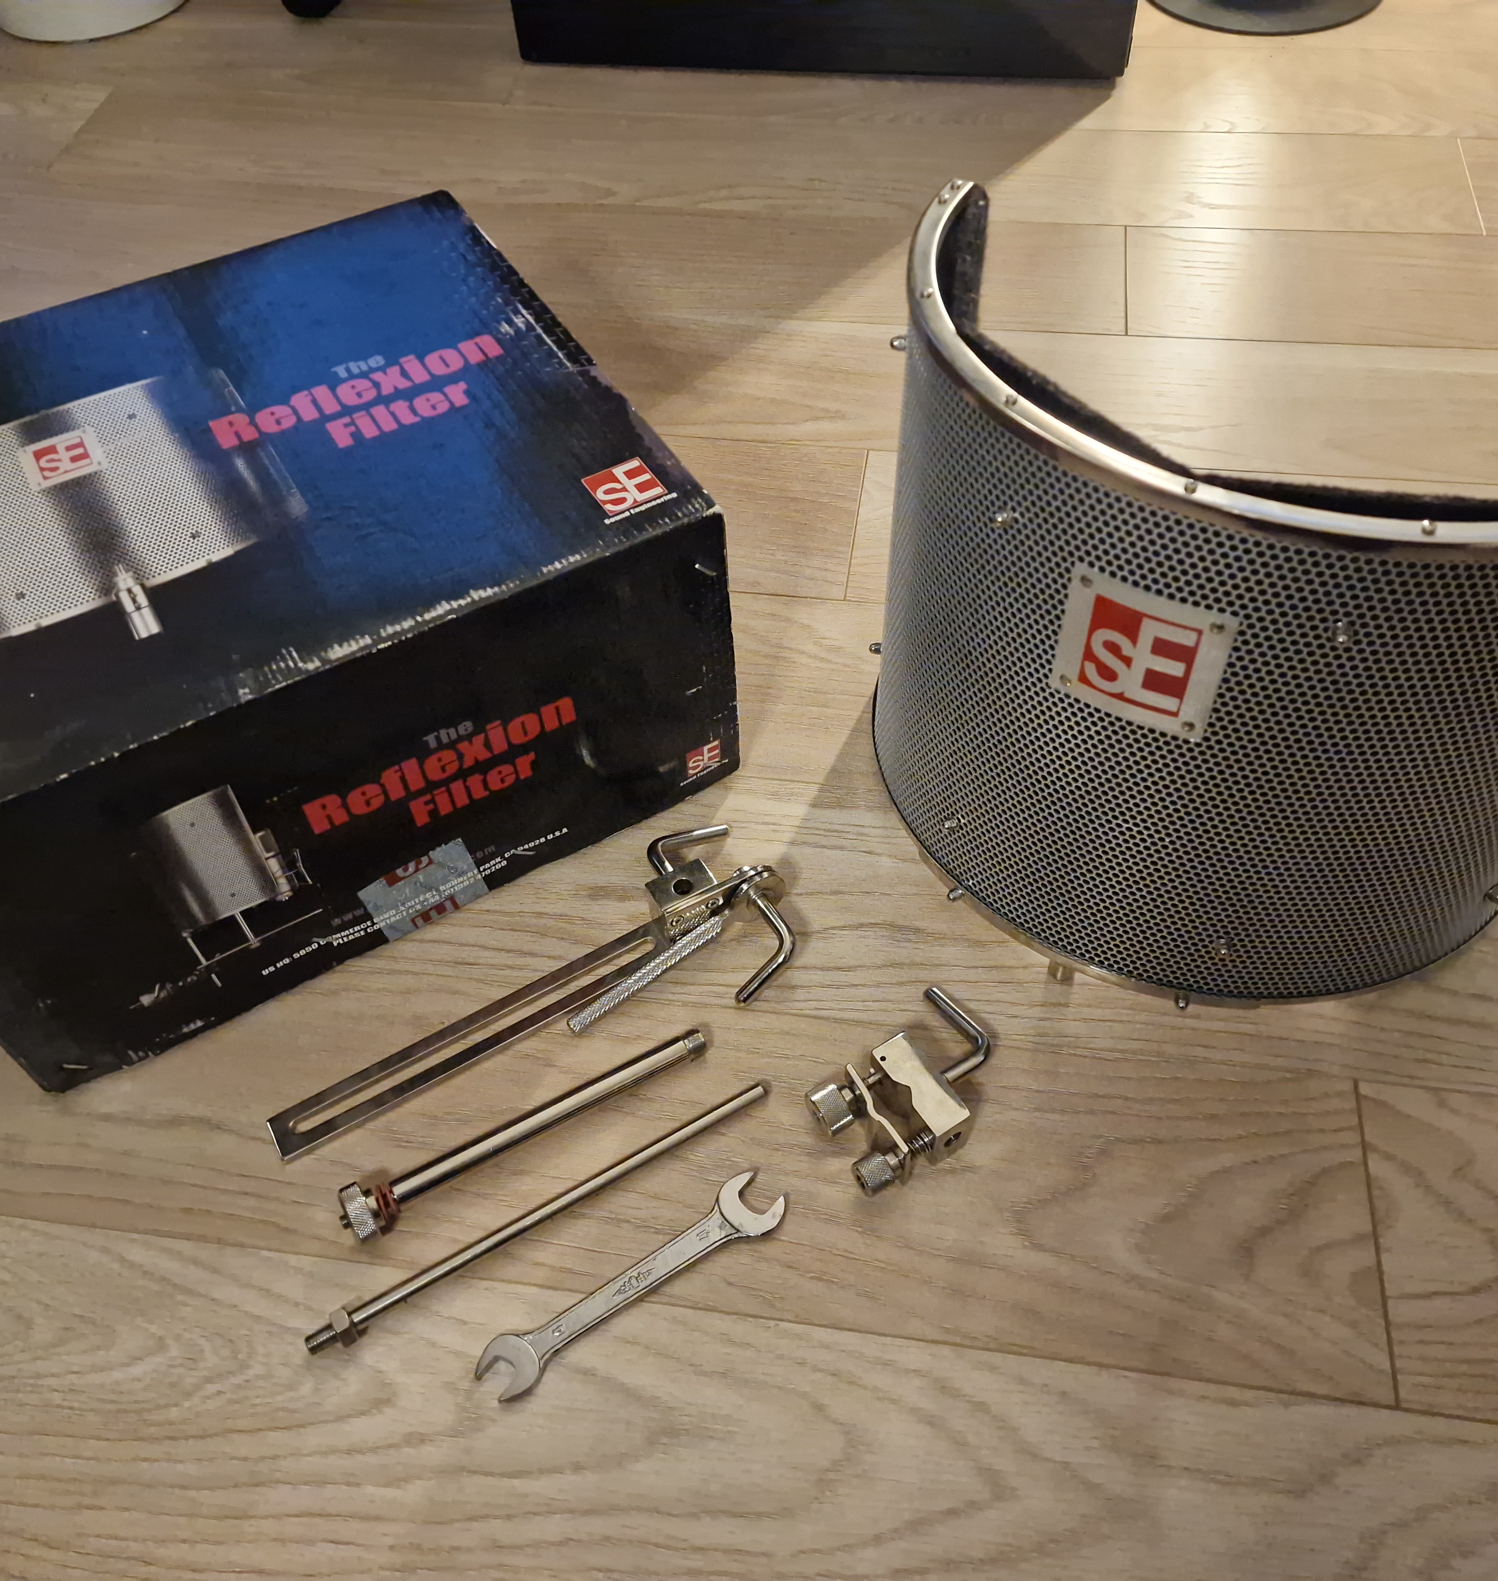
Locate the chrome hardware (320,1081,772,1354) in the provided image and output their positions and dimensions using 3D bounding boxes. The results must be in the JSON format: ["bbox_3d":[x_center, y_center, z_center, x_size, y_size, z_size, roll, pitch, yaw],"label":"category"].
[{"bbox_3d":[-0.100,0.206,0.694,0.251,0.018,0.018,-26,56,-18],"label":"chrome hardware"}]

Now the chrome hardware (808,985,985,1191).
[{"bbox_3d":[0.082,0.152,0.724,0.104,0.030,0.080,-26,56,-18],"label":"chrome hardware"}]

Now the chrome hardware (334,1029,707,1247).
[{"bbox_3d":[-0.112,0.172,0.715,0.203,0.027,0.027,-25,55,-17],"label":"chrome hardware"}]

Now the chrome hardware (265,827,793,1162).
[{"bbox_3d":[-0.113,0.112,0.755,0.304,0.038,0.120,-26,56,-18],"label":"chrome hardware"}]

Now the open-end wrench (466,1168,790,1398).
[{"bbox_3d":[-0.055,0.238,0.675,0.167,0.007,0.033,-29,57,-19],"label":"open-end wrench"}]

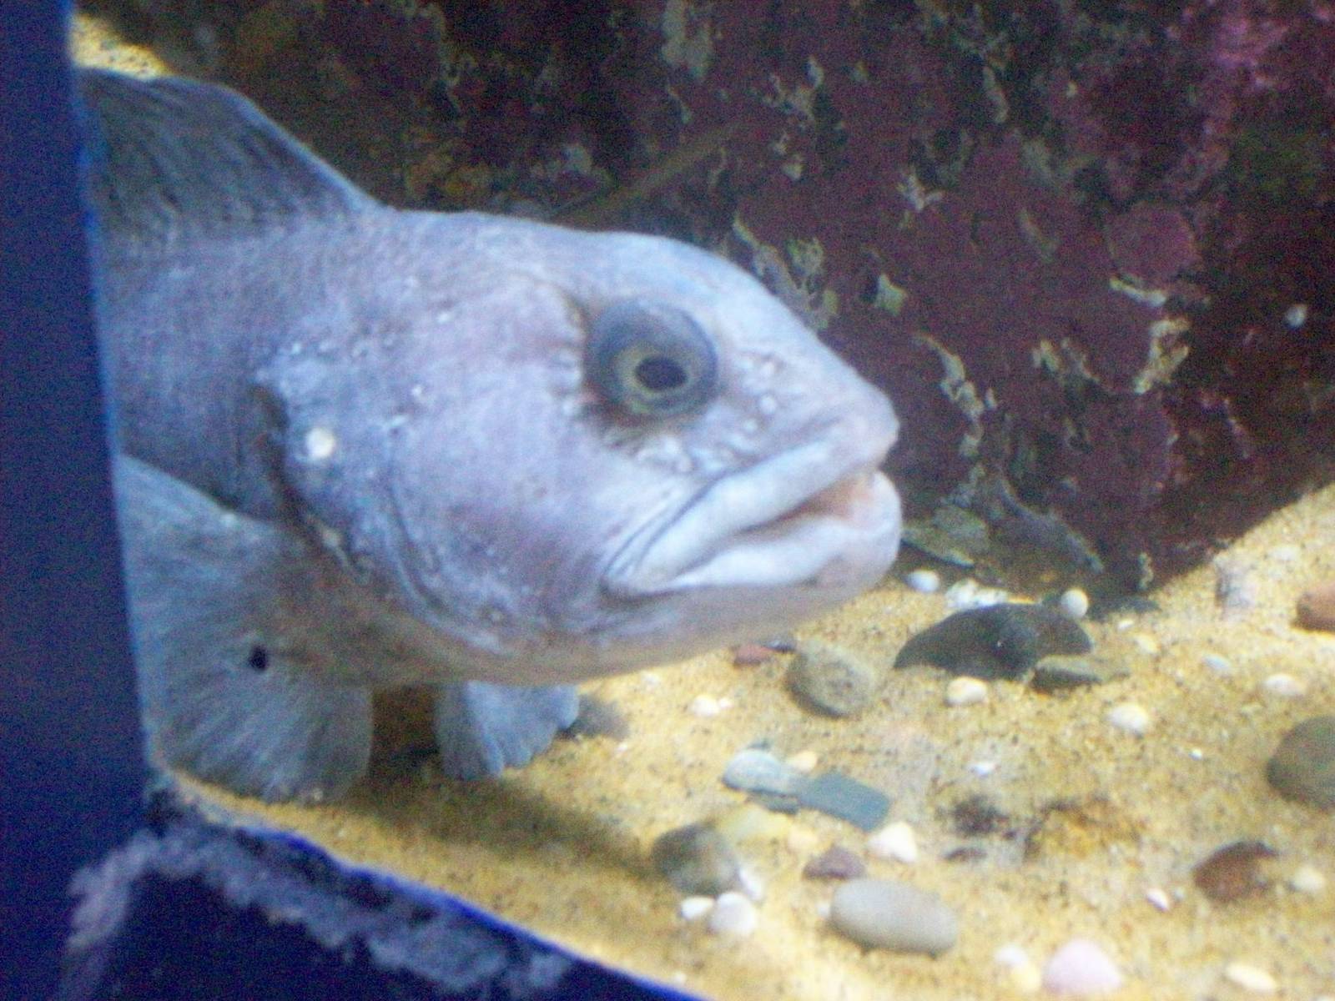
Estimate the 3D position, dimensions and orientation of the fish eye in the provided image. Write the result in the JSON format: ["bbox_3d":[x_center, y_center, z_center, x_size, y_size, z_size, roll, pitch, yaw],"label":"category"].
[{"bbox_3d":[-0.004,-0.035,0.660,0.032,0.028,0.019,-5,14,-10],"label":"fish eye"}]

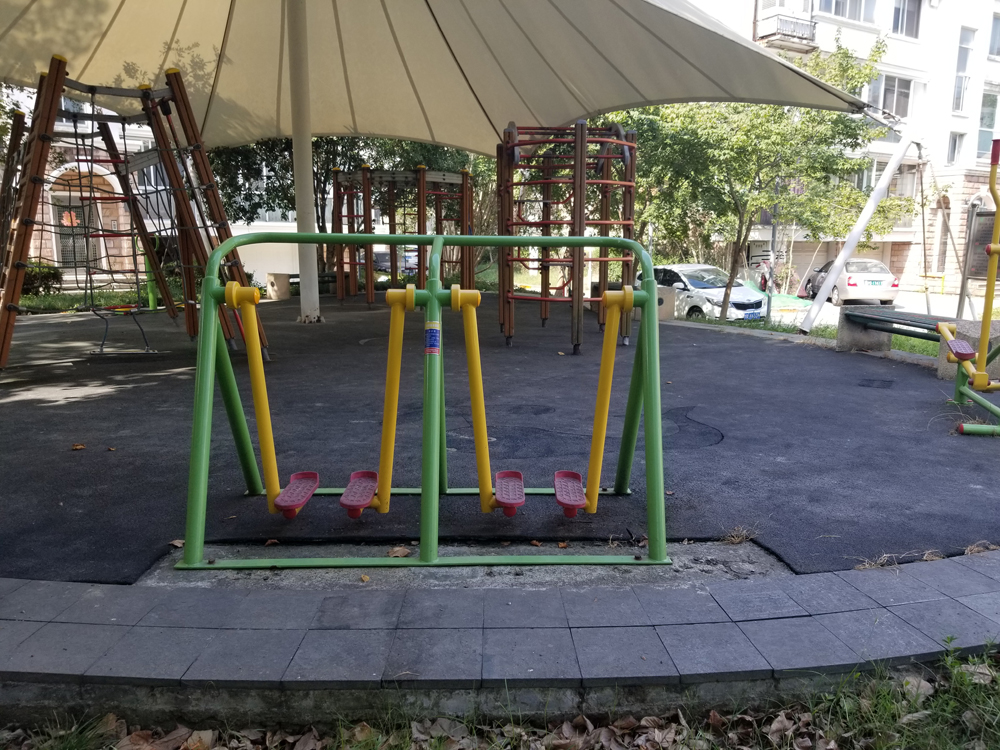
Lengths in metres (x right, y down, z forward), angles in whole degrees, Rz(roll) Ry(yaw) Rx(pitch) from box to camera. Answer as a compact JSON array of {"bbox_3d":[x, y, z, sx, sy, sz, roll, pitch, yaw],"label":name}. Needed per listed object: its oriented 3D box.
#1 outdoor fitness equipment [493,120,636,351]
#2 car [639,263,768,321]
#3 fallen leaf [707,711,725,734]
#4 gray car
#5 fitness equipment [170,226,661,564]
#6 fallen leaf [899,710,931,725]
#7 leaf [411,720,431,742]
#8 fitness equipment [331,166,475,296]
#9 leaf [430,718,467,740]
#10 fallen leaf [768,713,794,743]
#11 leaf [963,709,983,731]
[{"bbox_3d":[0.804,-1.770,9.893,1.650,2.600,2.950,-1,10,-4],"label":"outdoor fitness equipment"},{"bbox_3d":[4.685,-1.939,18.334,1.720,1.460,4.370,-4,11,-22],"label":"car"},{"bbox_3d":[0.635,1.023,2.212,0.048,0.035,0.055,0,10,0],"label":"fallen leaf"},{"bbox_3d":[11.441,-3.092,24.734,1.700,1.450,4.350,1,10,3],"label":"gray car"},{"bbox_3d":[-0.307,0.042,3.374,2.000,1.320,0.940,0,10,-1],"label":"fitness equipment"},{"bbox_3d":[1.235,1.020,2.237,0.082,0.024,0.042,0,10,0],"label":"fallen leaf"},{"bbox_3d":[-0.230,1.029,2.168,0.062,0.028,0.065,0,10,0],"label":"leaf"},{"bbox_3d":[-1.964,-2.827,15.546,2.780,2.680,2.780,0,10,0],"label":"fitness equipment"},{"bbox_3d":[-0.146,1.028,2.178,0.110,0.030,0.070,0,10,0],"label":"leaf"},{"bbox_3d":[0.816,1.028,2.185,0.070,0.040,0.075,0,10,0],"label":"fallen leaf"},{"bbox_3d":[1.402,1.022,2.229,0.050,0.030,0.060,0,10,0],"label":"leaf"}]

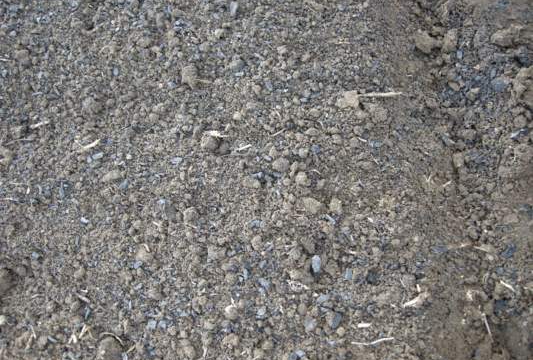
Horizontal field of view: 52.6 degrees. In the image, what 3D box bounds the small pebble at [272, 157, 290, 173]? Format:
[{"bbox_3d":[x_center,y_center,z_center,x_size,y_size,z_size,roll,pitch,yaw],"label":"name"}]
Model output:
[{"bbox_3d":[0.021,-0.022,0.750,0.024,0.016,0.021,0,58,0],"label":"small pebble"}]

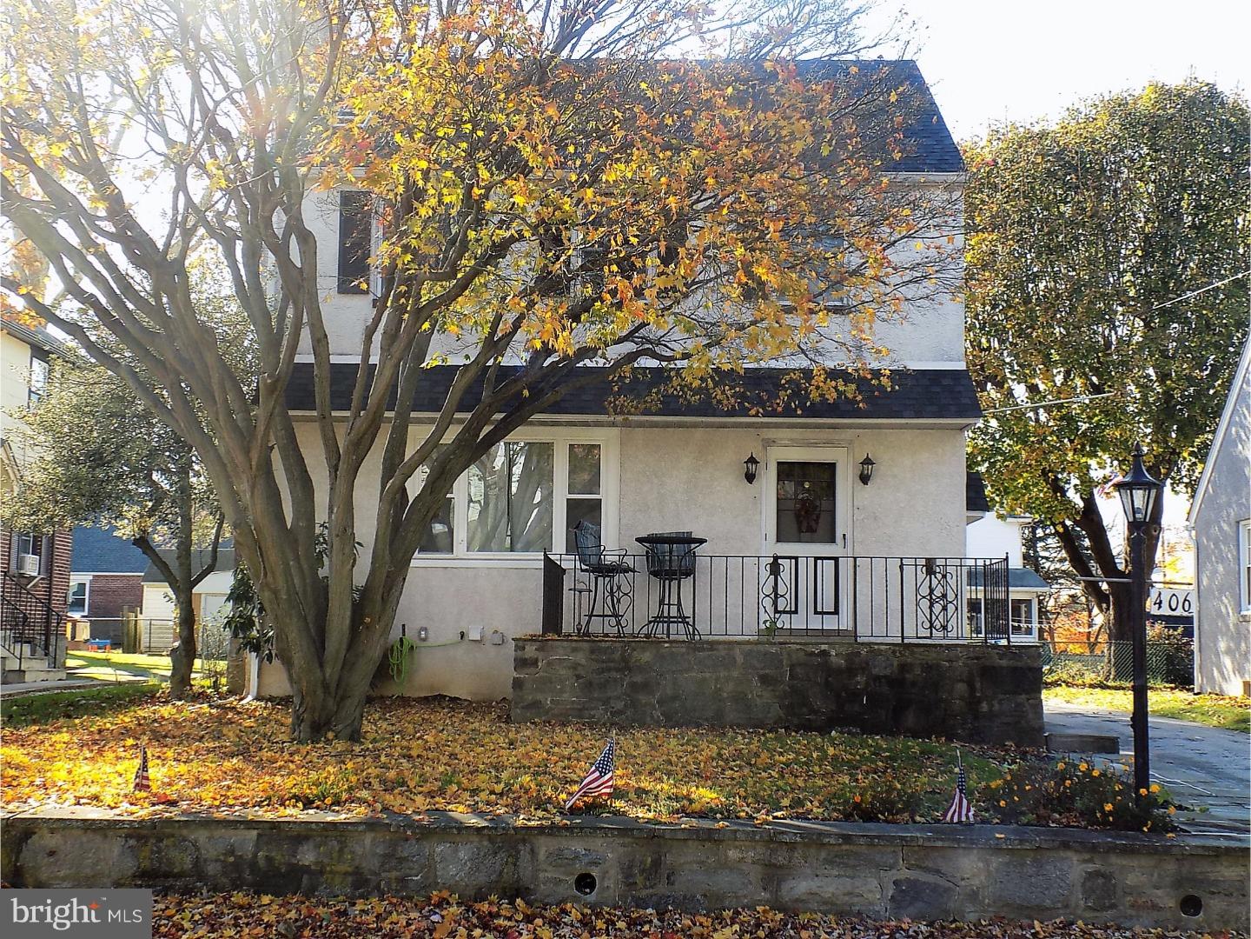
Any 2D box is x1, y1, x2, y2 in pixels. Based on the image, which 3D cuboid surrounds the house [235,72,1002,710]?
[{"bbox_3d":[-0.042,-1.320,20.284,8.280,8.600,7.400,1,-6,1],"label":"house"}]

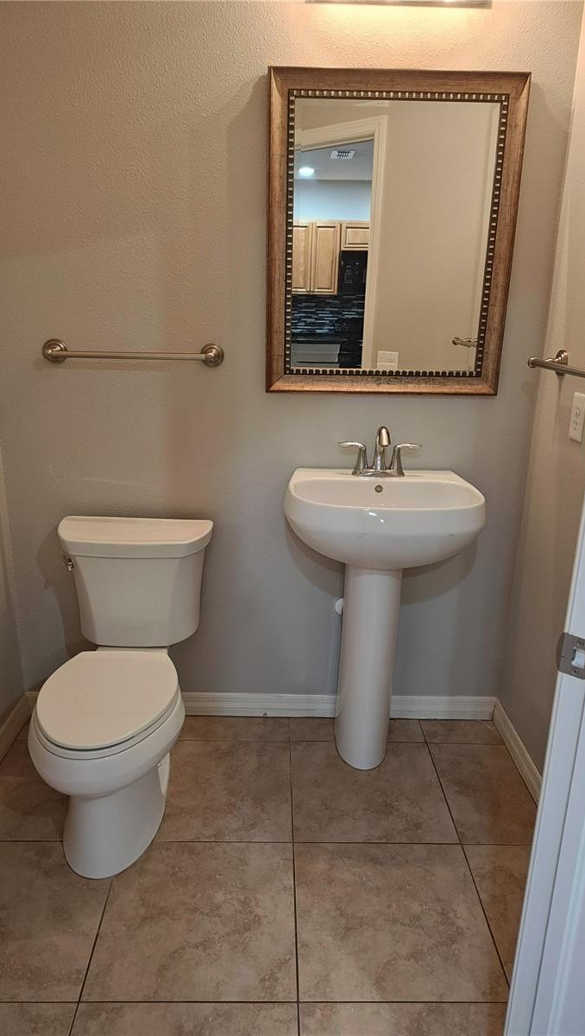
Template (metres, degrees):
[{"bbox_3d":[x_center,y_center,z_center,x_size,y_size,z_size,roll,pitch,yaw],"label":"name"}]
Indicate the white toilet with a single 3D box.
[{"bbox_3d":[-0.484,0.457,1.920,0.461,0.721,0.766,1,17,-1],"label":"white toilet"}]

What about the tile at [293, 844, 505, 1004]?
[{"bbox_3d":[0.227,0.922,1.602,0.434,0.010,0.434,1,17,-1],"label":"tile"}]

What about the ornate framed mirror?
[{"bbox_3d":[0.273,-0.766,1.911,0.687,0.835,0.038,1,17,-1],"label":"ornate framed mirror"}]

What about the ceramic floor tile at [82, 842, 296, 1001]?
[{"bbox_3d":[-0.216,0.933,1.625,0.444,0.010,0.444,1,17,-1],"label":"ceramic floor tile"}]

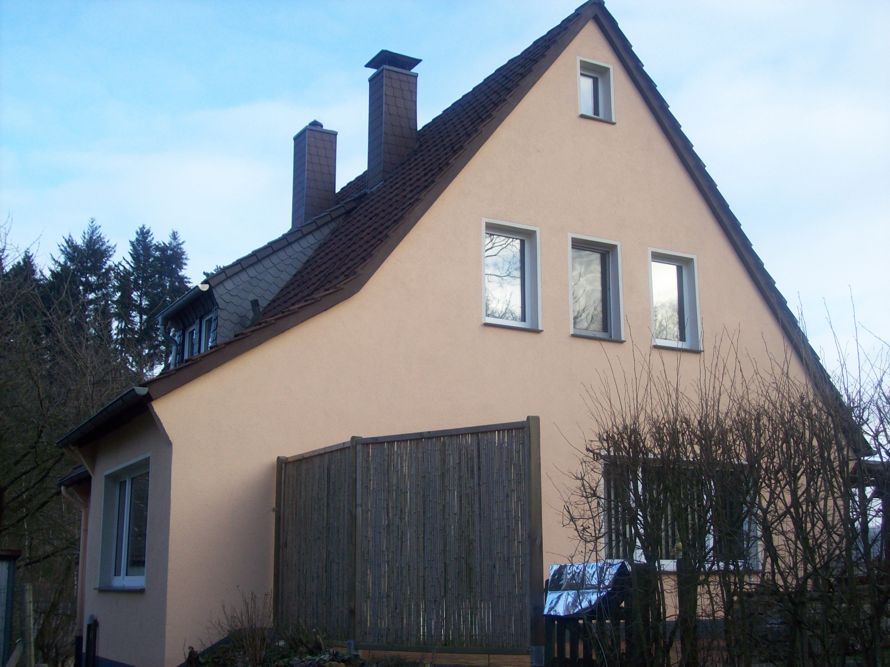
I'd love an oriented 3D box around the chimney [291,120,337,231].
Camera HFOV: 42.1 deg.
[{"bbox_3d":[-2.374,-2.854,21.117,0.600,2.104,0.680,6,-15,-27],"label":"chimney"}]

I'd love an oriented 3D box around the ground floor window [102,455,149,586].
[{"bbox_3d":[-3.613,2.218,13.266,0.200,1.380,2.300,6,-15,-27],"label":"ground floor window"}]

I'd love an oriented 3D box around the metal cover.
[{"bbox_3d":[1.165,2.130,9.660,0.680,0.470,0.400,-2,-13,7],"label":"metal cover"}]

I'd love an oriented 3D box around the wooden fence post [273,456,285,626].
[{"bbox_3d":[-1.678,2.162,11.854,0.090,1.800,0.090,6,-15,-27],"label":"wooden fence post"}]

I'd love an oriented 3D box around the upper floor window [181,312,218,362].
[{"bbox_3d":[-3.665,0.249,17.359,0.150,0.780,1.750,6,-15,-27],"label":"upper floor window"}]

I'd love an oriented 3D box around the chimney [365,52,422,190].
[{"bbox_3d":[-0.847,-3.383,18.942,0.690,2.240,0.690,6,-15,-27],"label":"chimney"}]

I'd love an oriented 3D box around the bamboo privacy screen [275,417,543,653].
[{"bbox_3d":[-0.598,1.866,10.537,0.468,1.886,3.583,12,-18,-43],"label":"bamboo privacy screen"}]

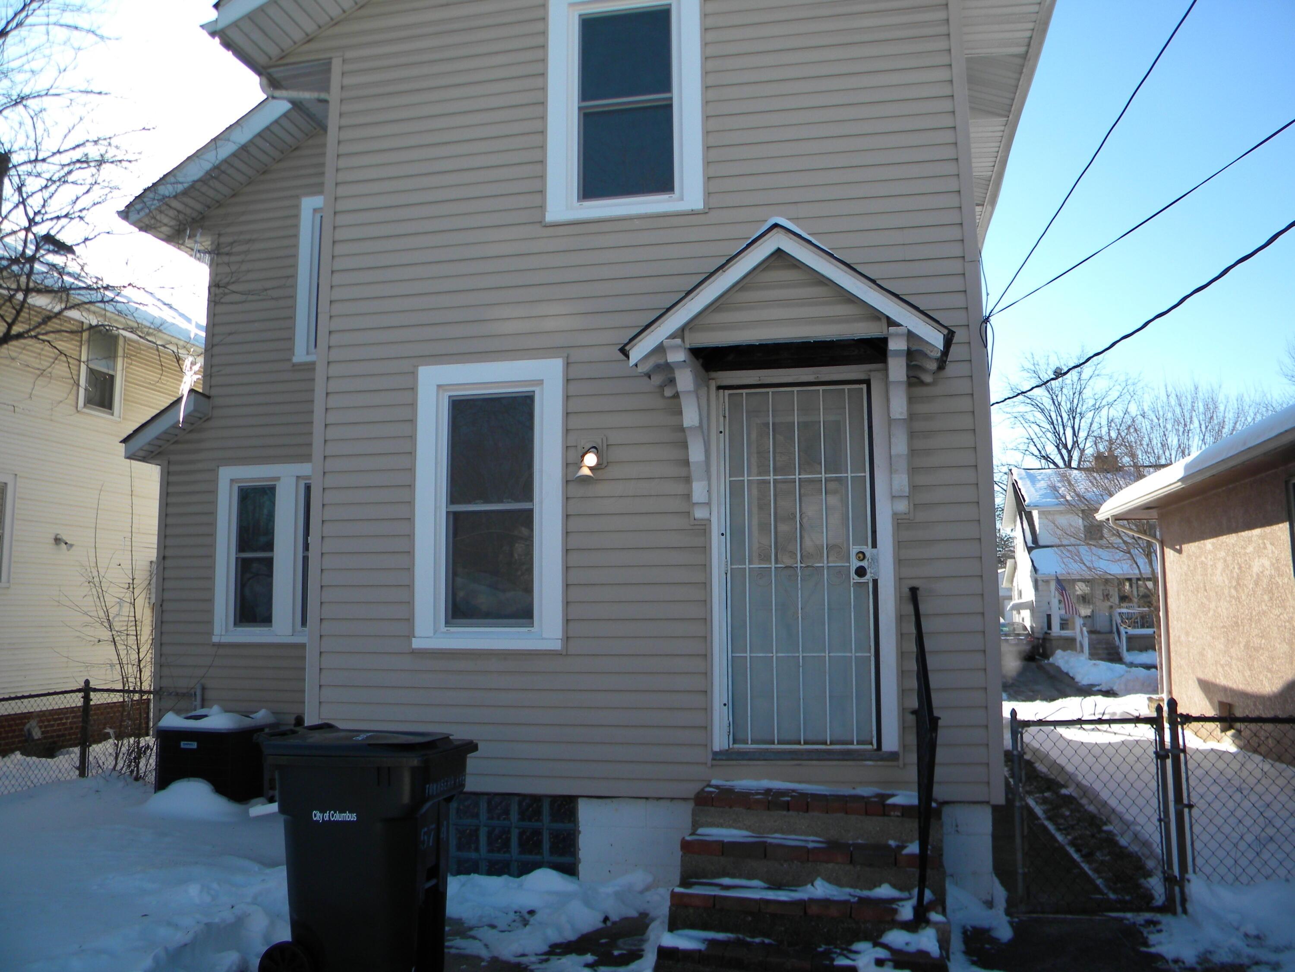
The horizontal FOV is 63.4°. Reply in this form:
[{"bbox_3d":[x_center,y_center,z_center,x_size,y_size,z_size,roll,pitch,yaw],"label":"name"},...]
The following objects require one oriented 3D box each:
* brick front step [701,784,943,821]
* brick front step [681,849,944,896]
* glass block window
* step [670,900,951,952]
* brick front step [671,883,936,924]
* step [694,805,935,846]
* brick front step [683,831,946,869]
[{"bbox_3d":[0.896,1.670,5.550,1.247,0.062,0.340,-1,-7,12],"label":"brick front step"},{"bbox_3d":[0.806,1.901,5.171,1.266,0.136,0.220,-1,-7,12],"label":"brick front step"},{"bbox_3d":[-0.788,2.066,6.117,0.787,0.560,0.090,-2,-7,11],"label":"glass block window"},{"bbox_3d":[0.738,2.024,4.863,1.258,0.125,0.220,-1,-7,12],"label":"step"},{"bbox_3d":[0.739,1.932,4.909,1.222,0.066,0.290,-1,-7,12],"label":"brick front step"},{"bbox_3d":[0.880,1.761,5.481,1.264,0.137,0.220,-1,-7,12],"label":"step"},{"bbox_3d":[0.810,1.802,5.218,1.246,0.062,0.290,-1,-7,12],"label":"brick front step"}]

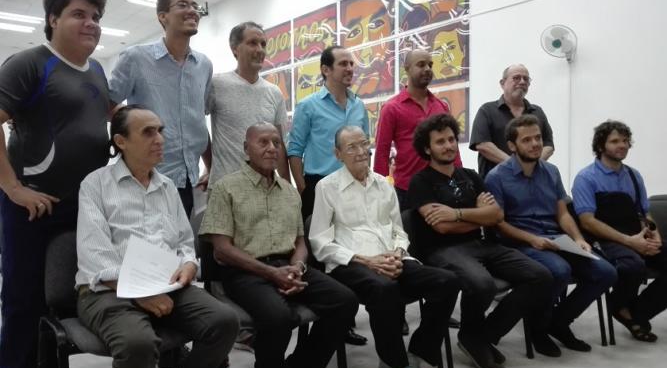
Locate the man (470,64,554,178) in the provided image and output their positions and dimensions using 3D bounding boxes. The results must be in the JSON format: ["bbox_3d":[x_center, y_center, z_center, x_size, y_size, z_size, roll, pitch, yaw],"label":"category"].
[{"bbox_3d":[1.200,0.044,3.483,0.550,1.677,0.340,-1,2,-11],"label":"man"}]

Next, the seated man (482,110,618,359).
[{"bbox_3d":[1.257,0.245,2.959,0.530,1.306,0.740,-1,2,-20],"label":"seated man"}]

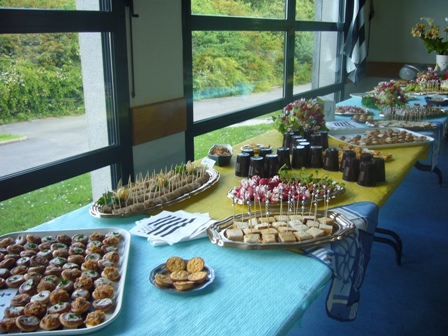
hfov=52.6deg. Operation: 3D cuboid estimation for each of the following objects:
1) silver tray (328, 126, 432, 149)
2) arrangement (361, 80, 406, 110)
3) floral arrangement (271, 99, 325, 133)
[{"bbox_3d":[0.878,-0.172,2.528,0.480,0.037,0.325,-6,18,-17],"label":"silver tray"},{"bbox_3d":[1.257,-0.571,3.532,0.350,0.225,0.300,6,18,19],"label":"arrangement"},{"bbox_3d":[0.392,-0.261,2.344,0.260,0.205,0.240,2,17,9],"label":"floral arrangement"}]

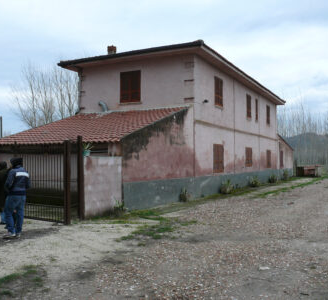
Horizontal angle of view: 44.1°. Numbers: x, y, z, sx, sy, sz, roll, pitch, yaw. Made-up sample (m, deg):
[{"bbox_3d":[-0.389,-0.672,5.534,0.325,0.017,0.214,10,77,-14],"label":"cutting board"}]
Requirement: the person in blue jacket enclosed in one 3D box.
[{"bbox_3d":[-3.310,1.070,9.030,0.450,1.740,0.580,-1,-2,31],"label":"person in blue jacket"}]

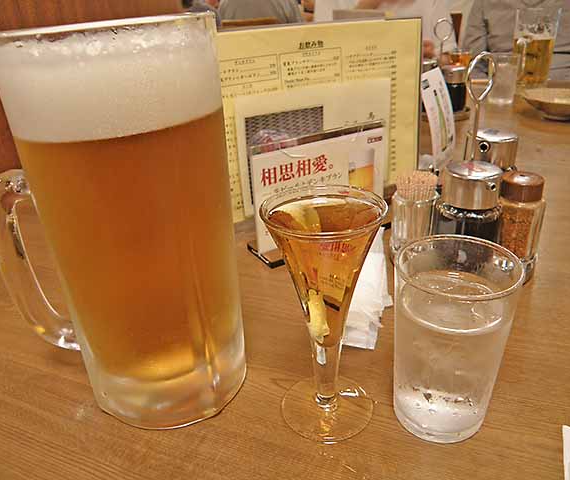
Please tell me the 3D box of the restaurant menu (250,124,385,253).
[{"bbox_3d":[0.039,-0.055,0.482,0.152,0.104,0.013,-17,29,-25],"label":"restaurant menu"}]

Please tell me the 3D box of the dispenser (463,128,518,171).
[{"bbox_3d":[0.208,-0.064,0.493,0.051,0.087,0.053,19,35,36],"label":"dispenser"}]

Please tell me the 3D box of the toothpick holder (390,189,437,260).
[{"bbox_3d":[0.119,-0.017,0.442,0.043,0.057,0.043,-3,28,0],"label":"toothpick holder"}]

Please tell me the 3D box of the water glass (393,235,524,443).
[{"bbox_3d":[0.090,0.057,0.268,0.063,0.101,0.063,-3,28,0],"label":"water glass"}]

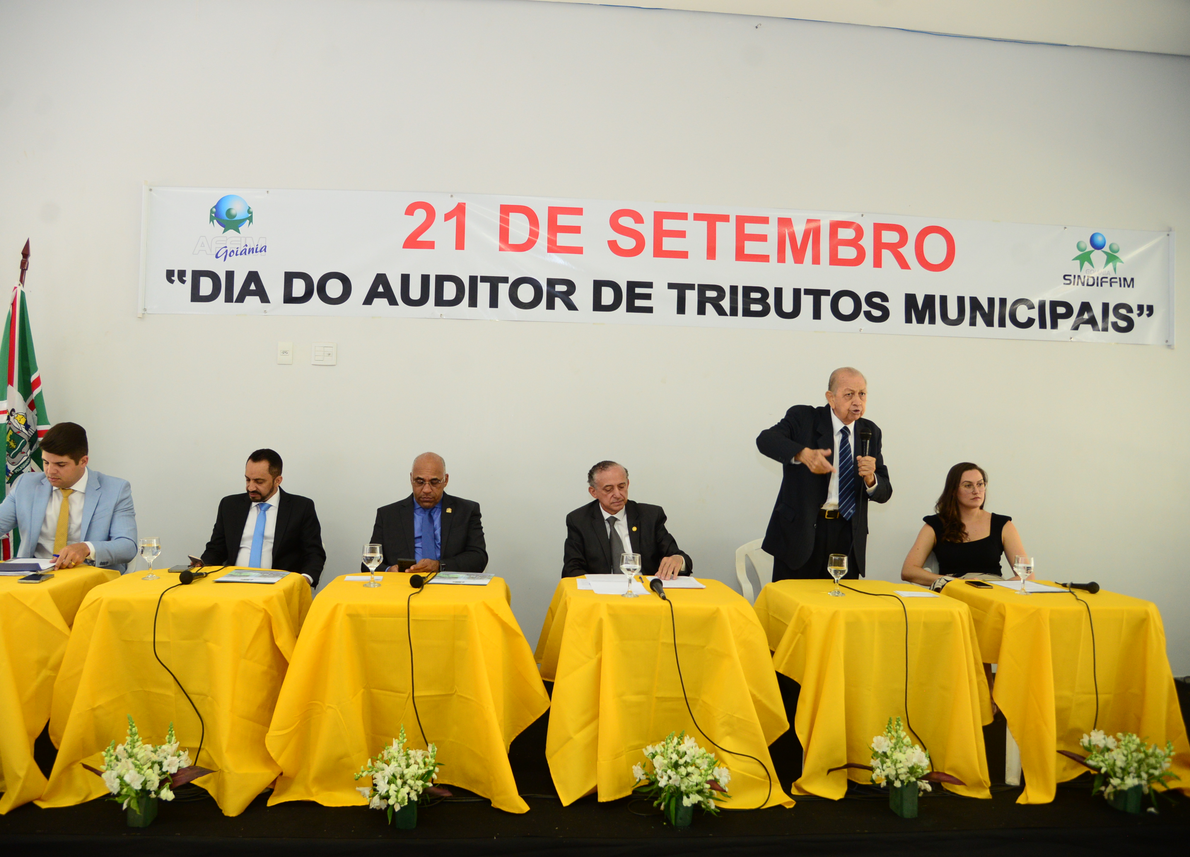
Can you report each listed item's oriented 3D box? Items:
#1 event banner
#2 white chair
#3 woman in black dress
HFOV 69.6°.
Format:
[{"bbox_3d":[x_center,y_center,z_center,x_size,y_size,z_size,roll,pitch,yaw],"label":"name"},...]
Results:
[{"bbox_3d":[0.460,-0.874,4.712,5.743,0.683,0.020,2,-2,-4],"label":"event banner"},{"bbox_3d":[0.952,0.994,4.326,0.440,0.865,0.510,2,-2,-4],"label":"white chair"},{"bbox_3d":[1.748,0.780,4.037,0.560,1.245,0.680,1,-2,7],"label":"woman in black dress"}]

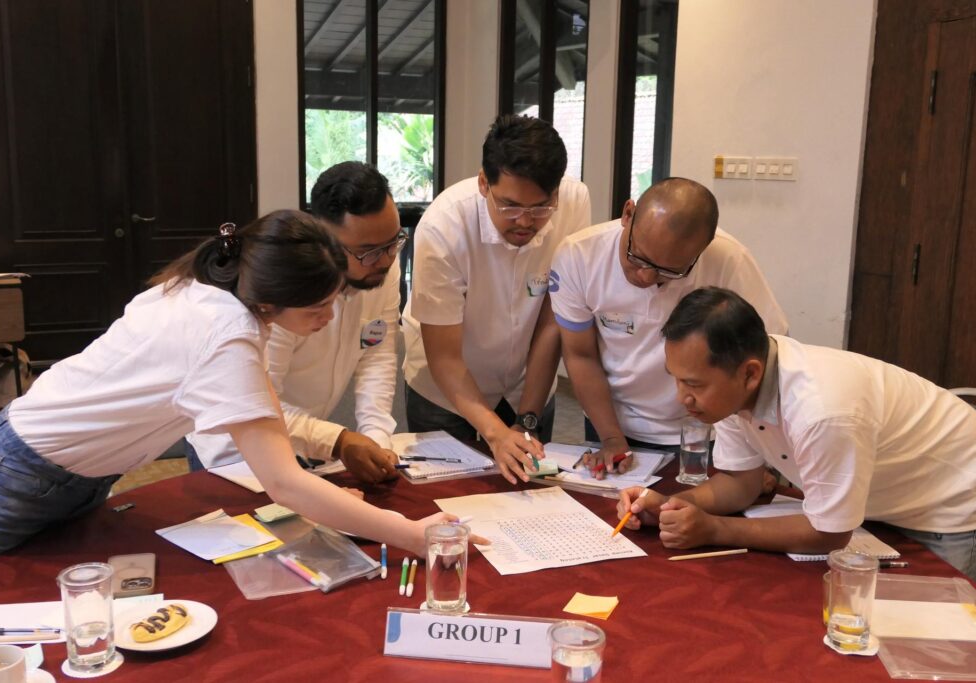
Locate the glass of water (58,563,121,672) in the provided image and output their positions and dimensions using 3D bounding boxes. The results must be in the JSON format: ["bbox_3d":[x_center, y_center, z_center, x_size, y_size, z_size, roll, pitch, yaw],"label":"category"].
[{"bbox_3d":[-0.574,0.398,1.437,0.075,0.136,0.075,1,10,0],"label":"glass of water"}]

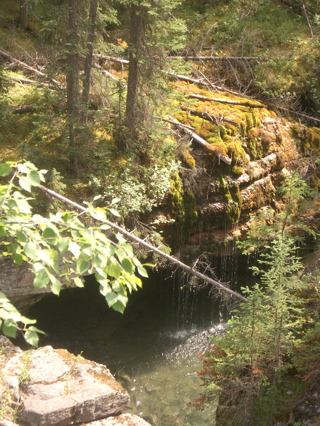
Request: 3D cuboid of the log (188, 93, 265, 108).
[{"bbox_3d":[1.307,-2.160,24.975,1.553,0.090,0.090,10,21,17],"label":"log"}]

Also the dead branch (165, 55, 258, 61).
[{"bbox_3d":[1.156,-3.392,28.200,2.116,0.100,0.100,0,19,0],"label":"dead branch"}]

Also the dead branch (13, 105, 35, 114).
[{"bbox_3d":[-2.742,-2.077,26.075,0.449,0.130,0.130,-15,24,-20],"label":"dead branch"}]

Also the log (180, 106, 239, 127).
[{"bbox_3d":[0.938,-1.835,24.500,1.196,0.110,0.110,18,24,20],"label":"log"}]

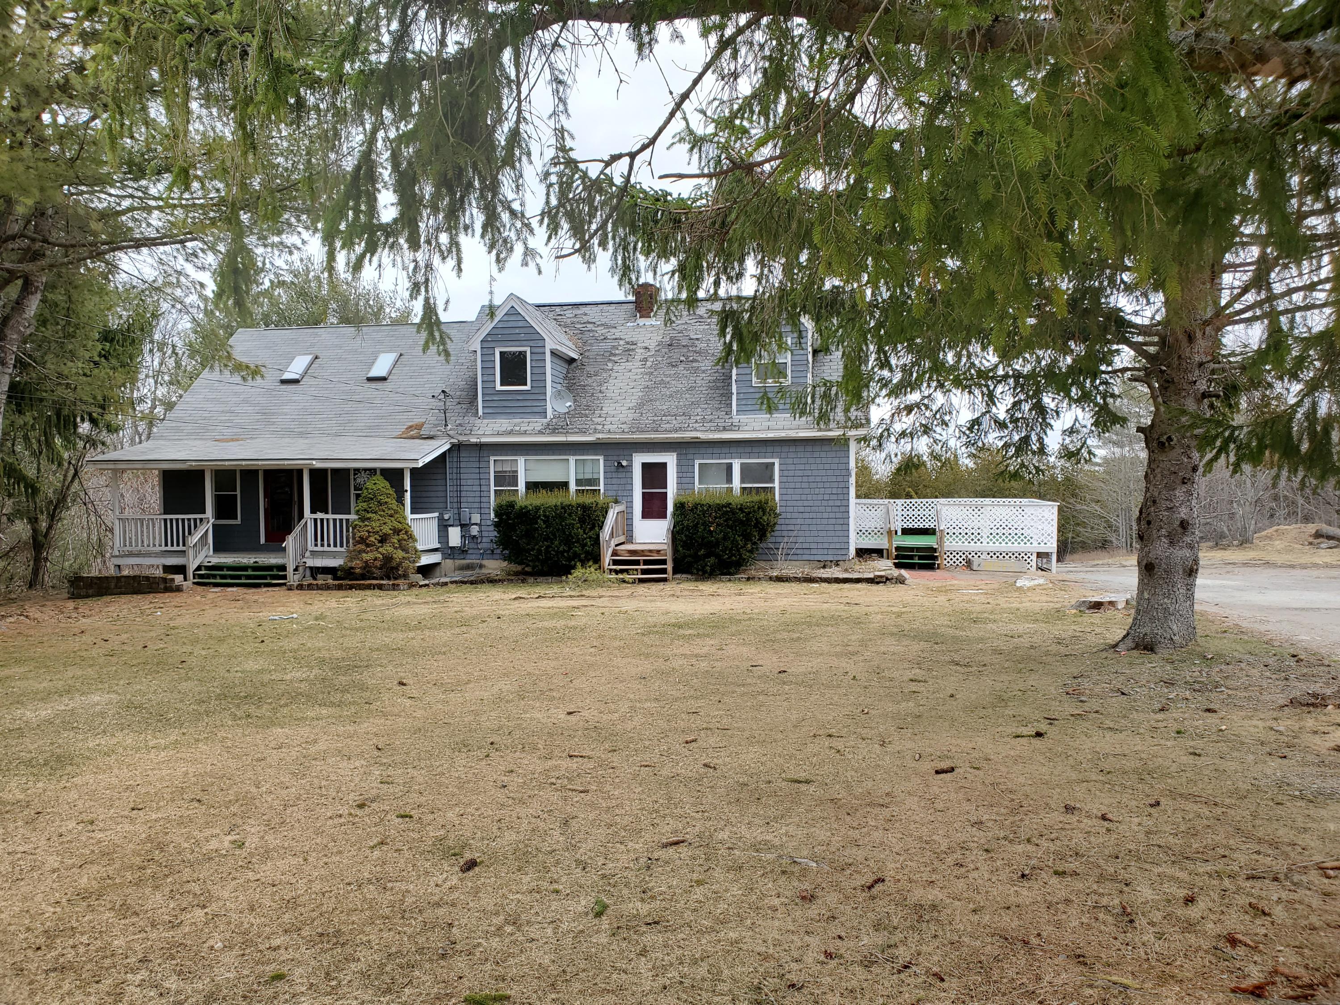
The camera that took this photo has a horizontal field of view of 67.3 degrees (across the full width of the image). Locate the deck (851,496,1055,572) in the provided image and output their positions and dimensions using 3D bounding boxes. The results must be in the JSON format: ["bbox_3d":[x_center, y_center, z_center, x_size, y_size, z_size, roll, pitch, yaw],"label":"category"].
[{"bbox_3d":[6.792,0.738,24.624,4.500,1.570,3.600,0,2,10],"label":"deck"}]

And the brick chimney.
[{"bbox_3d":[-0.604,-5.339,26.912,0.540,0.982,0.550,0,2,10],"label":"brick chimney"}]

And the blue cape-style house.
[{"bbox_3d":[-3.788,-1.945,26.932,17.730,7.120,11.250,0,2,10],"label":"blue cape-style house"}]

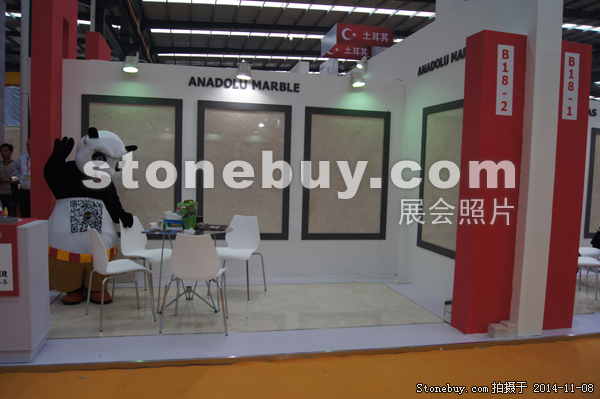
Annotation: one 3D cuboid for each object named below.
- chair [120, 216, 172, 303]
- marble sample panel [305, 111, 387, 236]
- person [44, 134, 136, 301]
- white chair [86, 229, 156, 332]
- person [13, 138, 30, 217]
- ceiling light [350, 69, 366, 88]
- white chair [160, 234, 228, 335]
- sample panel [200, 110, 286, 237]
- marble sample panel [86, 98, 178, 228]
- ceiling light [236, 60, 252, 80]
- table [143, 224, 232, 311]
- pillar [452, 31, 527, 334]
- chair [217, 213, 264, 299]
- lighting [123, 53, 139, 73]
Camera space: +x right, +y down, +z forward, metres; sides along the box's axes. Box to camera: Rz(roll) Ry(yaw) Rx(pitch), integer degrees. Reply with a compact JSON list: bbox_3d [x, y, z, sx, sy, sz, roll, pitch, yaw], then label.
[{"bbox_3d":[-1.539,0.589,4.498,0.490,0.810,0.530,3,4,19],"label":"chair"},{"bbox_3d":[0.575,-0.298,5.538,1.000,1.521,0.050,1,4,-11],"label":"marble sample panel"},{"bbox_3d":[-2.060,0.149,4.421,0.840,1.670,0.650,0,5,-25],"label":"person"},{"bbox_3d":[-1.563,0.628,3.856,0.490,0.810,0.530,-1,4,-36],"label":"white chair"},{"bbox_3d":[-3.756,0.014,6.253,0.530,1.700,0.340,1,4,-9],"label":"person"},{"bbox_3d":[0.692,-1.408,5.276,0.155,0.190,0.170,1,4,-11],"label":"ceiling light"},{"bbox_3d":[-0.832,0.657,3.740,0.530,0.810,0.490,2,4,0],"label":"white chair"},{"bbox_3d":[-0.650,-0.316,5.308,0.959,1.480,0.050,1,4,-11],"label":"sample panel"},{"bbox_3d":[-1.882,-0.334,5.076,0.945,1.466,0.050,1,4,-11],"label":"marble sample panel"},{"bbox_3d":[-0.619,-1.427,5.013,0.155,0.190,0.170,1,4,-11],"label":"ceiling light"},{"bbox_3d":[-1.028,0.653,4.224,0.780,0.746,0.780,1,4,-11],"label":"table"},{"bbox_3d":[1.607,-0.114,3.847,0.391,2.496,0.250,1,4,-11],"label":"pillar"},{"bbox_3d":[-0.656,0.597,4.783,0.530,0.810,0.490,3,4,15],"label":"chair"},{"bbox_3d":[-1.798,-1.450,4.776,0.155,0.200,0.170,1,4,-11],"label":"lighting"}]

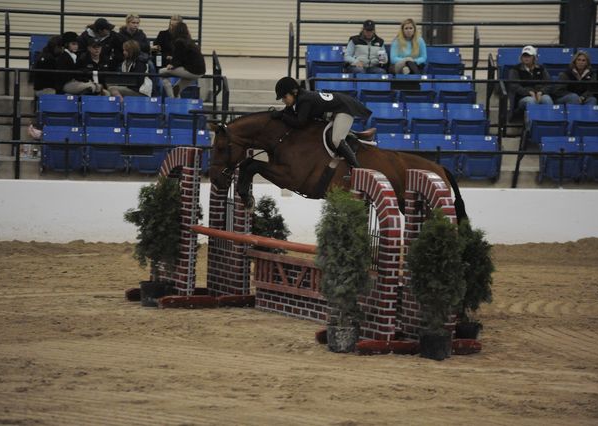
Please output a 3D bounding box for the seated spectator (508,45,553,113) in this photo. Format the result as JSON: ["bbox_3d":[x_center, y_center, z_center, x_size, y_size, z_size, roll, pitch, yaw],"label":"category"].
[{"bbox_3d":[3.007,-1.566,46.362,0.560,1.200,0.750,1,4,-6],"label":"seated spectator"}]

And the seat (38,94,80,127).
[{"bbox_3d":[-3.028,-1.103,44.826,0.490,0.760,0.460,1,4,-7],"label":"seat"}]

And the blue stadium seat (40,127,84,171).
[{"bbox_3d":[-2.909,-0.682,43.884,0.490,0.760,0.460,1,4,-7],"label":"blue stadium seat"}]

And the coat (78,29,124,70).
[{"bbox_3d":[-2.612,-2.132,46.760,0.580,0.640,0.400,0,4,-15],"label":"coat"}]

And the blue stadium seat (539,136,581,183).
[{"bbox_3d":[3.449,-0.687,46.784,0.520,0.670,0.420,1,4,-7],"label":"blue stadium seat"}]

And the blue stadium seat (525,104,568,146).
[{"bbox_3d":[3.315,-1.112,47.598,0.520,0.670,0.420,1,4,-7],"label":"blue stadium seat"}]

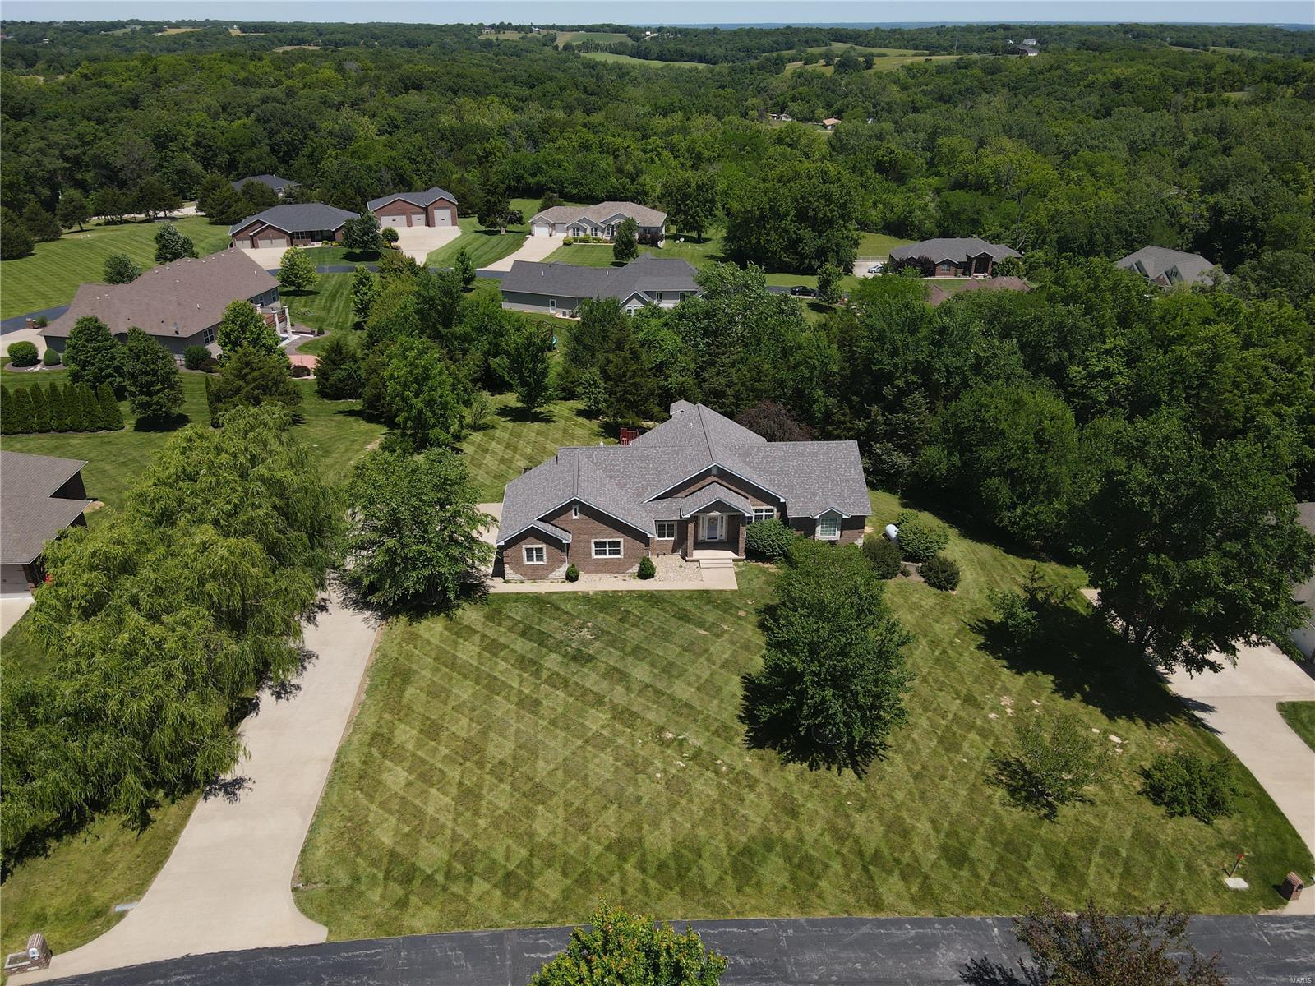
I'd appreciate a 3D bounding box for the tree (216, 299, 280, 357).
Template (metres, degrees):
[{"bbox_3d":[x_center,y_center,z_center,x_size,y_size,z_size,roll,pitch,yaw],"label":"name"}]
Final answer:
[{"bbox_3d":[-51.100,-20.310,114.370,7.100,7.900,7.100,0,27,0],"label":"tree"}]

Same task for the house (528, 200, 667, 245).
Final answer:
[{"bbox_3d":[-10.770,-52.122,172.880,25.500,6.200,13.500,3,28,5],"label":"house"}]

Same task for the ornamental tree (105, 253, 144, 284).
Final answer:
[{"bbox_3d":[-77.631,-32.068,132.287,5.811,5.900,5.695,0,27,0],"label":"ornamental tree"}]

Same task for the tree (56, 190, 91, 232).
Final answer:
[{"bbox_3d":[-119.100,-57.640,186.140,6.000,8.200,6.000,0,27,0],"label":"tree"}]

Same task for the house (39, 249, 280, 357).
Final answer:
[{"bbox_3d":[-67.350,-26.890,127.180,20.500,7.800,26.500,2,27,4],"label":"house"}]

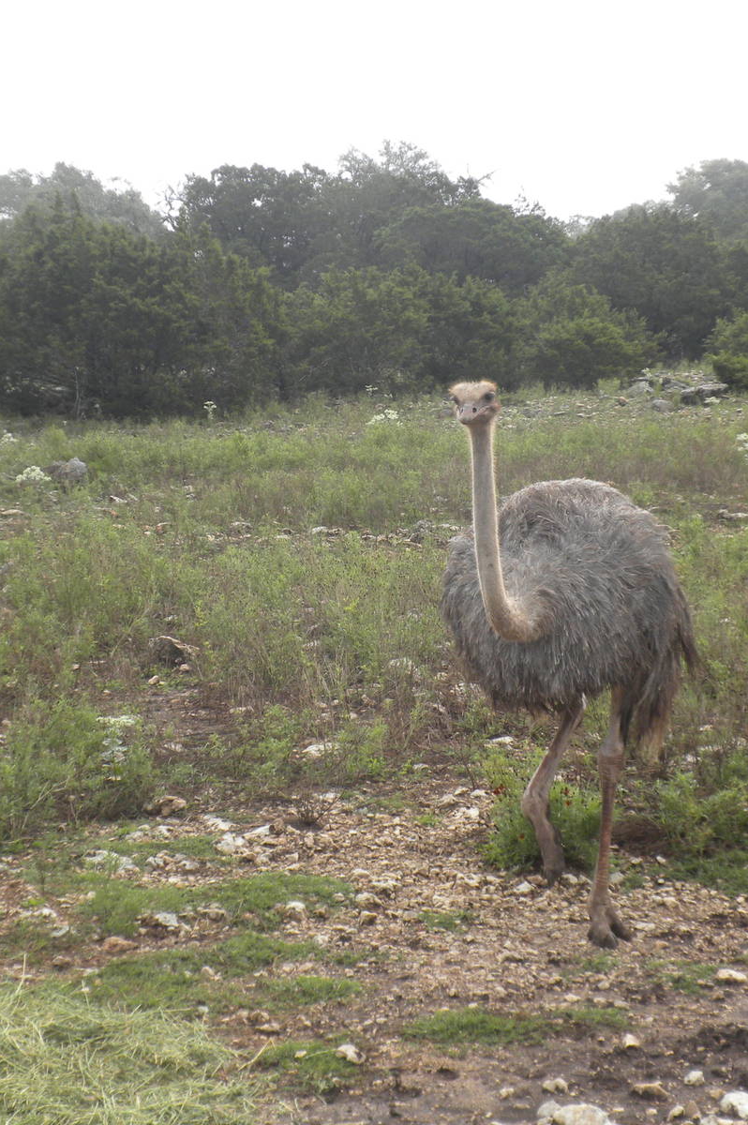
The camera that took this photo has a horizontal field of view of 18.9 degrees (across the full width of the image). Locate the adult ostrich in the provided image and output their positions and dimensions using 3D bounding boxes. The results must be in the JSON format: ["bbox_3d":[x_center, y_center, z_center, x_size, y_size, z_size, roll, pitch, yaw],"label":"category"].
[{"bbox_3d":[0.545,0.293,6.750,0.640,1.700,1.120,3,7,28],"label":"adult ostrich"}]

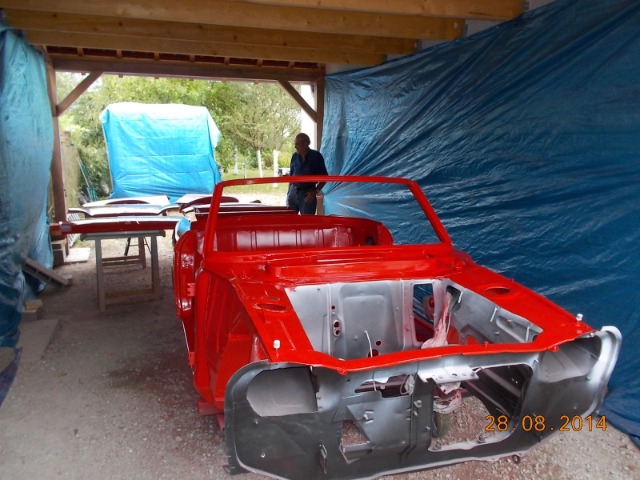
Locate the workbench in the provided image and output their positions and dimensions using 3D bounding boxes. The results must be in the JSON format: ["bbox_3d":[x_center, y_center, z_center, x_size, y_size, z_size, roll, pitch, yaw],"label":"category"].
[{"bbox_3d":[-2.035,0.200,5.487,1.120,0.840,0.560,-4,10,-22],"label":"workbench"}]

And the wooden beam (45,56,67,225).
[{"bbox_3d":[-3.678,-1.097,7.505,0.125,2.760,0.125,-3,10,-18],"label":"wooden beam"}]

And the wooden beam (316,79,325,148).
[{"bbox_3d":[0.006,-1.229,8.700,0.125,2.660,0.125,-3,10,-18],"label":"wooden beam"}]

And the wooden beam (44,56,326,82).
[{"bbox_3d":[-1.806,-2.512,7.894,3.940,0.210,0.130,-3,10,-18],"label":"wooden beam"}]

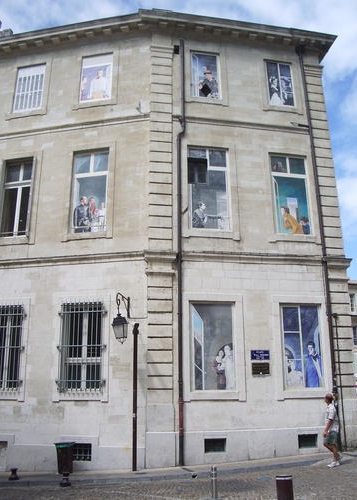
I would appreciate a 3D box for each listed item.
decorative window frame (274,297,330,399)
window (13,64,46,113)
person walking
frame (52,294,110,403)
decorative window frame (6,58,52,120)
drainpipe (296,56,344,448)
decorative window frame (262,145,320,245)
[{"bbox_3d":[3.813,2.987,15.593,1.761,3.144,0.220,3,-16,-11],"label":"decorative window frame"},{"bbox_3d":[-4.869,-5.283,16.533,0.982,1.539,0.120,-4,-15,13],"label":"window"},{"bbox_3d":[3.989,4.663,13.122,0.460,1.750,0.480,2,-16,-8],"label":"person walking"},{"bbox_3d":[-2.675,2.691,13.882,1.513,2.856,0.200,-4,-15,13],"label":"frame"},{"bbox_3d":[-5.395,-5.828,18.302,1.605,2.315,0.200,-4,-16,12],"label":"decorative window frame"},{"bbox_3d":[4.696,-0.794,16.705,0.300,13.901,0.220,3,-16,-11],"label":"drainpipe"},{"bbox_3d":[3.424,-1.718,15.537,1.600,3.083,0.200,3,-15,-12],"label":"decorative window frame"}]

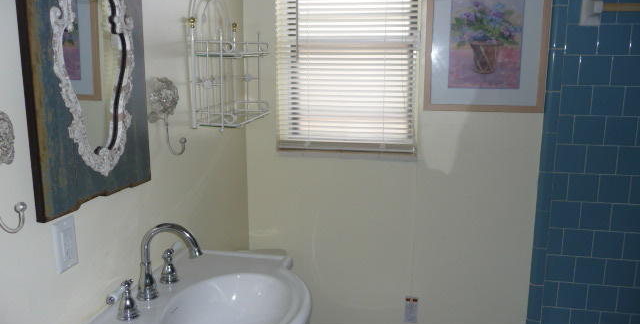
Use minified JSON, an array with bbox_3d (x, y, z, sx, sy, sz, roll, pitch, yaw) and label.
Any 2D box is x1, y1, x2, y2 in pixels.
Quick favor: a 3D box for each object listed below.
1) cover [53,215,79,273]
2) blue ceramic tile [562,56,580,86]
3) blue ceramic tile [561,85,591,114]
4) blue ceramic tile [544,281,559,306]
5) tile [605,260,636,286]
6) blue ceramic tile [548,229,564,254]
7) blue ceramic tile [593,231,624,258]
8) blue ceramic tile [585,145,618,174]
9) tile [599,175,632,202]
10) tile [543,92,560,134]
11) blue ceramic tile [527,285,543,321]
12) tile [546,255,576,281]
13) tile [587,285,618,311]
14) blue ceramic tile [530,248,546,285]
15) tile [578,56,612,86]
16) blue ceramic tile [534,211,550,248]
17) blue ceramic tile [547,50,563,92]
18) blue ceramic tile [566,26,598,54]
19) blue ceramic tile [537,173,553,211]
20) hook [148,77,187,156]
[{"bbox_3d":[-0.502,0.160,1.026,0.007,0.109,0.068,2,10,9],"label":"cover"},{"bbox_3d":[0.922,-0.336,1.906,0.053,0.108,0.010,2,11,9],"label":"blue ceramic tile"},{"bbox_3d":[0.949,-0.228,1.922,0.108,0.108,0.010,2,10,9],"label":"blue ceramic tile"},{"bbox_3d":[0.918,0.525,2.065,0.053,0.108,0.010,2,11,9],"label":"blue ceramic tile"},{"bbox_3d":[1.160,0.426,2.002,0.108,0.108,0.010,2,10,9],"label":"tile"},{"bbox_3d":[0.918,0.309,2.023,0.053,0.108,0.010,2,10,9],"label":"blue ceramic tile"},{"bbox_3d":[1.107,0.317,1.992,0.108,0.108,0.010,2,10,9],"label":"blue ceramic tile"},{"bbox_3d":[1.054,-0.007,1.939,0.108,0.108,0.010,2,10,10],"label":"blue ceramic tile"},{"bbox_3d":[1.108,0.103,1.949,0.108,0.108,0.010,2,10,10],"label":"tile"},{"bbox_3d":[0.875,-0.190,1.956,0.053,0.153,0.013,2,10,10],"label":"tile"},{"bbox_3d":[0.865,0.564,2.081,0.051,0.152,0.010,2,11,9],"label":"blue ceramic tile"},{"bbox_3d":[0.944,0.420,2.036,0.108,0.108,0.010,2,10,10],"label":"tile"},{"bbox_3d":[1.106,0.534,2.028,0.108,0.108,0.010,2,10,10],"label":"tile"},{"bbox_3d":[0.866,0.414,2.053,0.051,0.152,0.010,2,11,9],"label":"blue ceramic tile"},{"bbox_3d":[1.003,-0.334,1.893,0.108,0.108,0.010,2,11,9],"label":"tile"},{"bbox_3d":[0.866,0.264,2.026,0.051,0.152,0.010,2,11,9],"label":"blue ceramic tile"},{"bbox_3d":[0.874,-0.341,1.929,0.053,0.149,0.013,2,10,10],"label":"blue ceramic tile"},{"bbox_3d":[0.950,-0.443,1.882,0.108,0.108,0.010,2,11,9],"label":"blue ceramic tile"},{"bbox_3d":[0.866,0.115,1.997,0.051,0.153,0.010,2,10,9],"label":"blue ceramic tile"},{"bbox_3d":[-0.415,-0.131,1.474,0.068,0.215,0.108,2,10,10],"label":"hook"}]

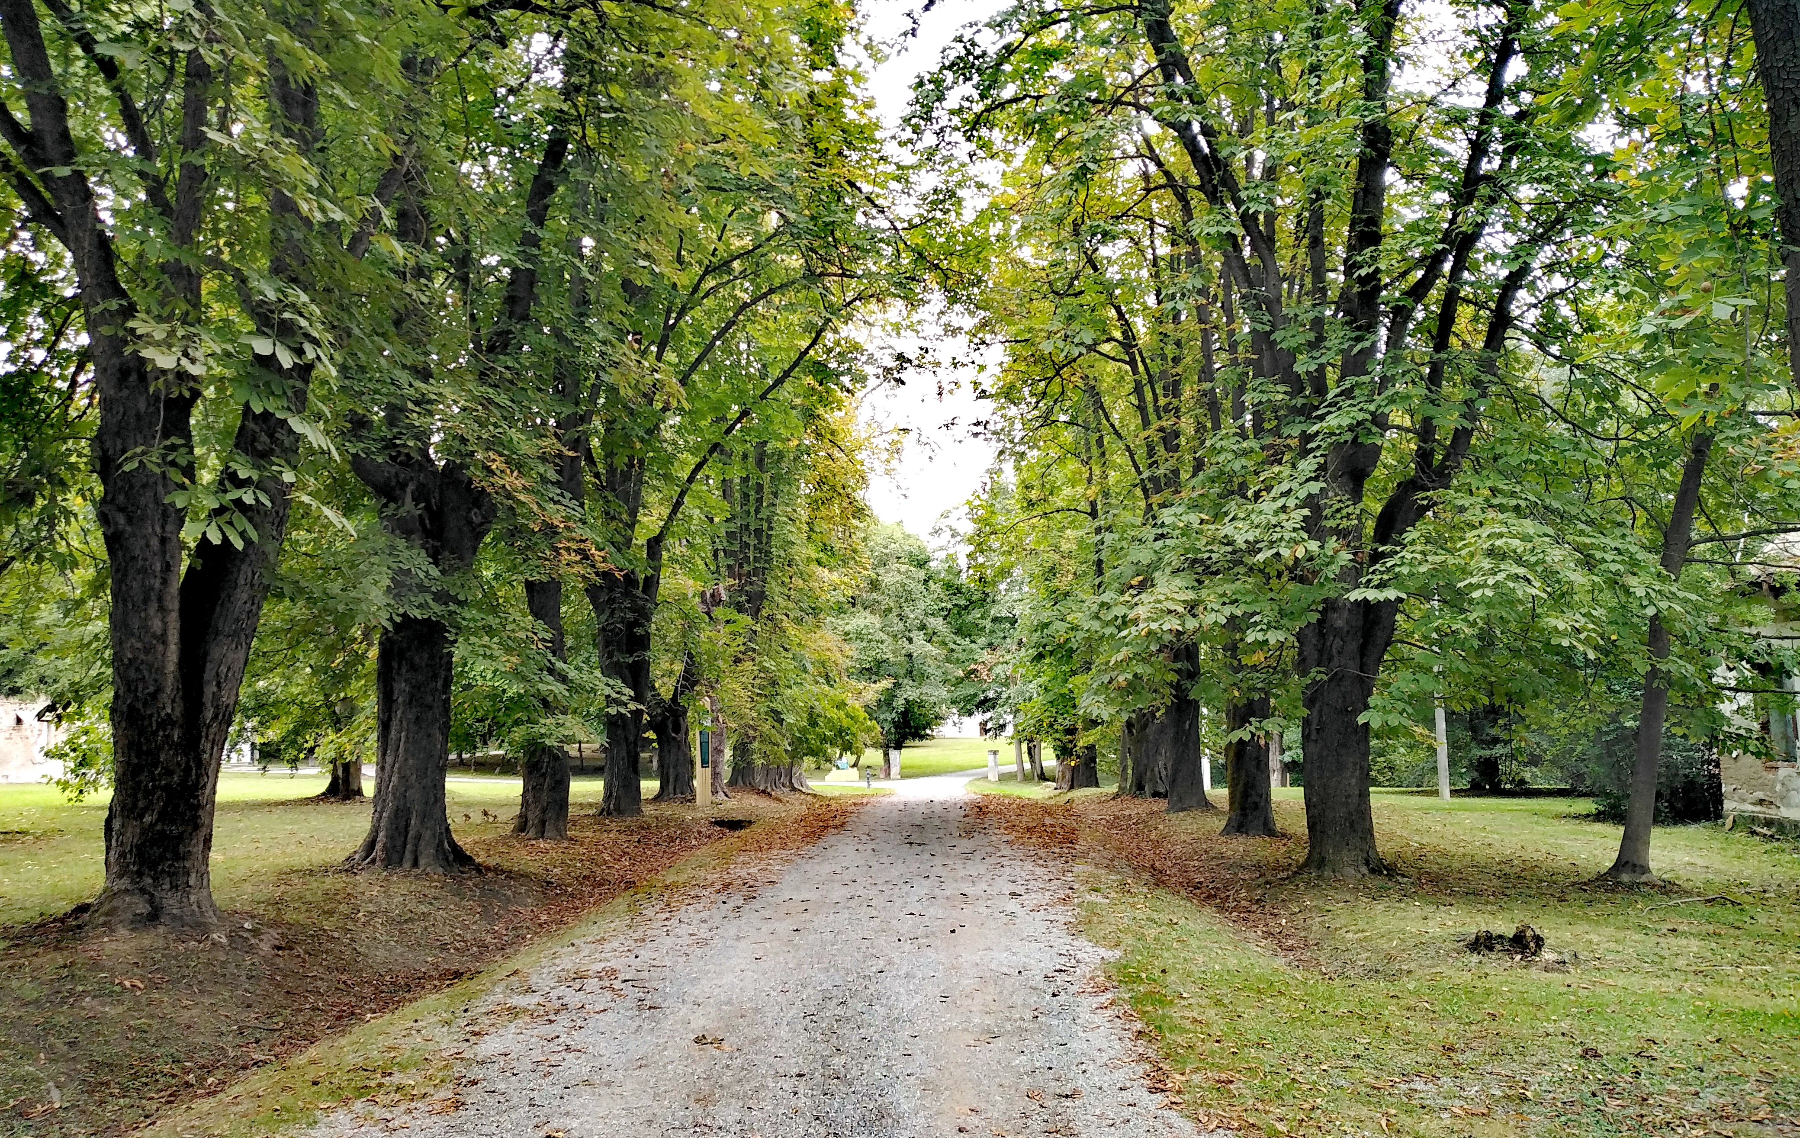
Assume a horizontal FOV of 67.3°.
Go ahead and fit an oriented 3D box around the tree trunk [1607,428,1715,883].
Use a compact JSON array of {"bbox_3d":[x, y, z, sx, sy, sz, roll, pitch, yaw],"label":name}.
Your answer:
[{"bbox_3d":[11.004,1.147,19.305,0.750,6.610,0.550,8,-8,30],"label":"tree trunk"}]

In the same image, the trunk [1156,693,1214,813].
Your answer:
[{"bbox_3d":[6.414,4.136,30.462,1.120,2.590,1.000,-1,-7,12],"label":"trunk"}]

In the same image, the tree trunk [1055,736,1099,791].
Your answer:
[{"bbox_3d":[5.184,5.673,39.605,1.276,1.571,1.200,0,-7,0],"label":"tree trunk"}]

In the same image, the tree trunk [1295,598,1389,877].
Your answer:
[{"bbox_3d":[5.073,1.908,15.684,1.065,3.161,1.065,0,-7,0],"label":"tree trunk"}]

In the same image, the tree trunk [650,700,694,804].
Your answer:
[{"bbox_3d":[-5.394,4.340,32.212,1.069,2.336,1.069,0,-7,0],"label":"tree trunk"}]

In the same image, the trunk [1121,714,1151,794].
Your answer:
[{"bbox_3d":[5.959,4.664,34.187,0.850,2.098,0.850,0,-7,0],"label":"trunk"}]

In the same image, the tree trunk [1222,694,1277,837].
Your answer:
[{"bbox_3d":[6.384,3.580,24.861,1.000,2.570,0.920,-2,-7,14],"label":"tree trunk"}]

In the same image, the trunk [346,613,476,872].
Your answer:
[{"bbox_3d":[-5.793,2.029,16.173,1.548,3.007,1.548,0,-7,0],"label":"trunk"}]

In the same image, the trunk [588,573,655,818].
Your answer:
[{"bbox_3d":[-5.404,2.438,26.499,1.283,4.772,1.283,0,-7,0],"label":"trunk"}]

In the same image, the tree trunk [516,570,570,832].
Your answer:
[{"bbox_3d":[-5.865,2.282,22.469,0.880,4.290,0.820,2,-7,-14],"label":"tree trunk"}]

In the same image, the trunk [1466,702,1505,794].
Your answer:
[{"bbox_3d":[18.195,5.532,42.173,1.100,2.760,1.000,-3,-8,23],"label":"trunk"}]

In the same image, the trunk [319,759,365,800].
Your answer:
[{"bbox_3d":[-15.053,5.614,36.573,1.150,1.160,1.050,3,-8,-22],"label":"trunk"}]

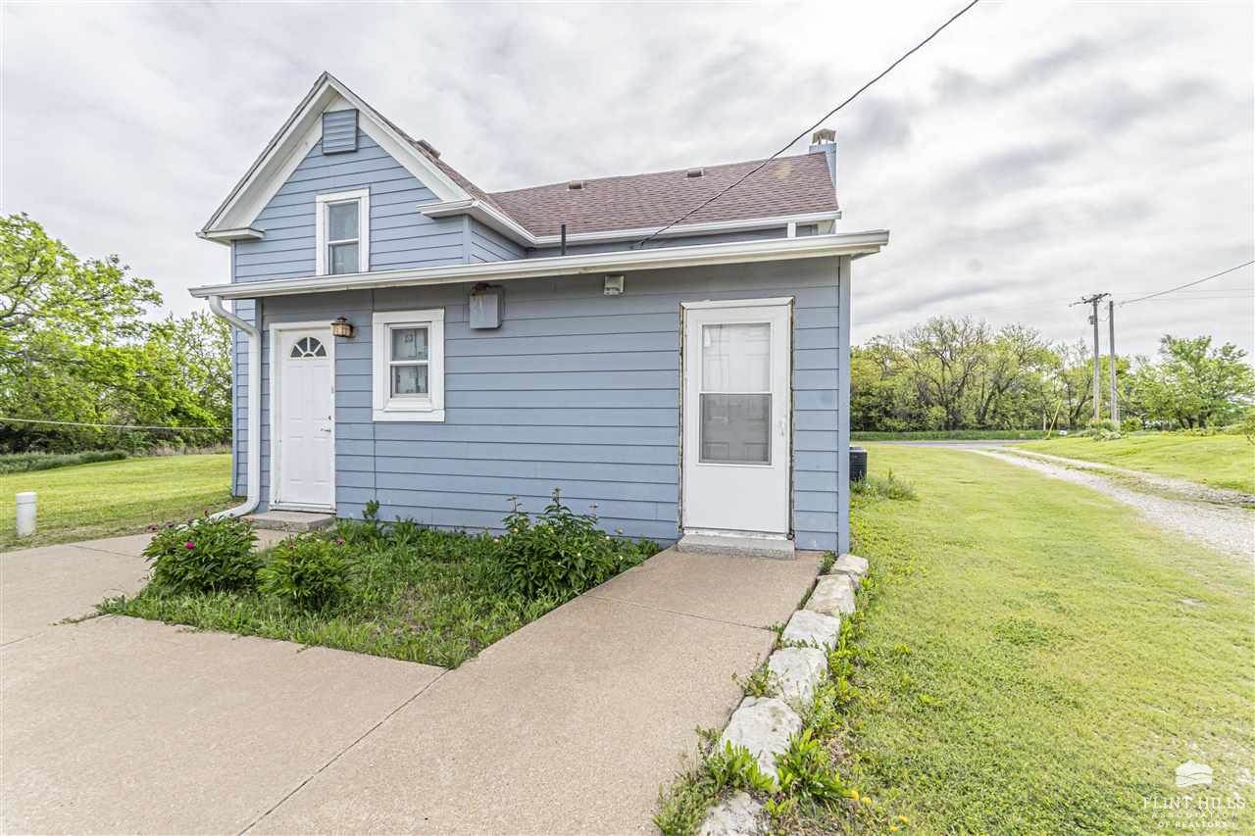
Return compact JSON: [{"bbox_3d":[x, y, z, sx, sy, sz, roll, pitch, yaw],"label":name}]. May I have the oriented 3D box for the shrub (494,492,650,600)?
[{"bbox_3d":[-0.399,0.895,3.900,1.100,0.650,0.950,0,0,15],"label":"shrub"}]

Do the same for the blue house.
[{"bbox_3d":[-1.369,-1.923,9.594,9.750,6.400,8.900,0,0,15],"label":"blue house"}]

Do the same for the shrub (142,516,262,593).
[{"bbox_3d":[-3.097,0.980,3.800,0.720,0.480,0.700,0,0,15],"label":"shrub"}]

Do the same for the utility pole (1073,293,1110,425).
[{"bbox_3d":[30.928,-3.559,34.500,0.600,9.320,2.500,0,0,19],"label":"utility pole"}]

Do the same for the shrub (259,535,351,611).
[{"bbox_3d":[-2.144,1.010,3.480,0.560,0.420,0.550,0,0,15],"label":"shrub"}]

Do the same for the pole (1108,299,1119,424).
[{"bbox_3d":[29.722,-3.121,32.000,0.280,8.400,0.280,-1,0,15],"label":"pole"}]

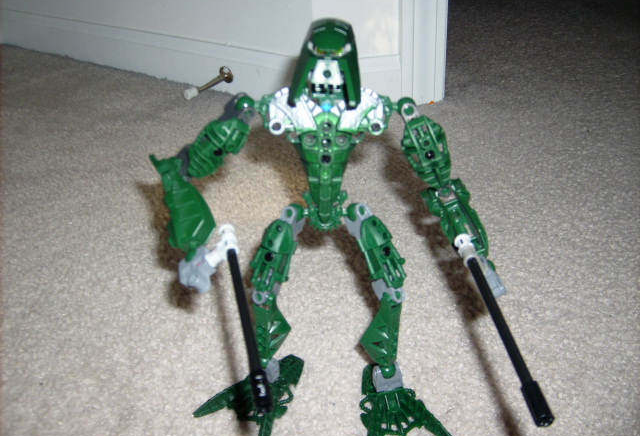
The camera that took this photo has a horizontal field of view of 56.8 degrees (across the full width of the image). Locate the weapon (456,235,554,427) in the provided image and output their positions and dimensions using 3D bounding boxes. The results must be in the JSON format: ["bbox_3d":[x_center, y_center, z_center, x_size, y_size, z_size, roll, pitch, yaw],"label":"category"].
[{"bbox_3d":[0.081,0.045,0.270,0.009,0.009,0.107,-4,39,-6],"label":"weapon"}]

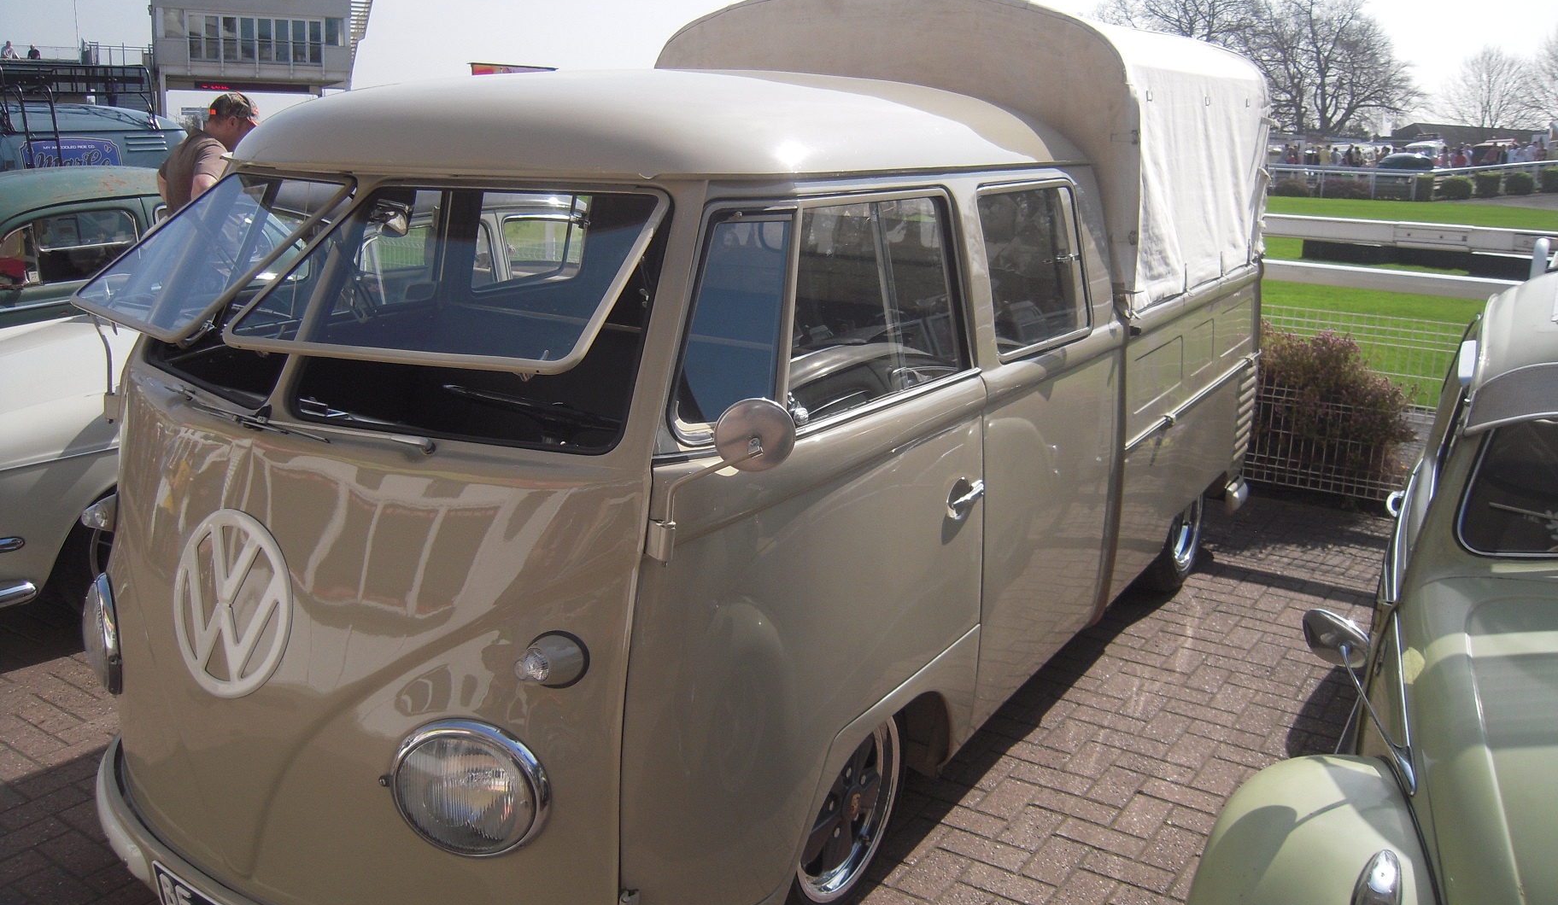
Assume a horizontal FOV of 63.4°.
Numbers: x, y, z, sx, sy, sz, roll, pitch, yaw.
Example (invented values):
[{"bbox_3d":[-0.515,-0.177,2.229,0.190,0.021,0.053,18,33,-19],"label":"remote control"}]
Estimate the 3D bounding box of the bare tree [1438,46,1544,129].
[{"bbox_3d":[84.104,-42.128,148.563,12.913,11.186,11.880,9,17,27],"label":"bare tree"}]

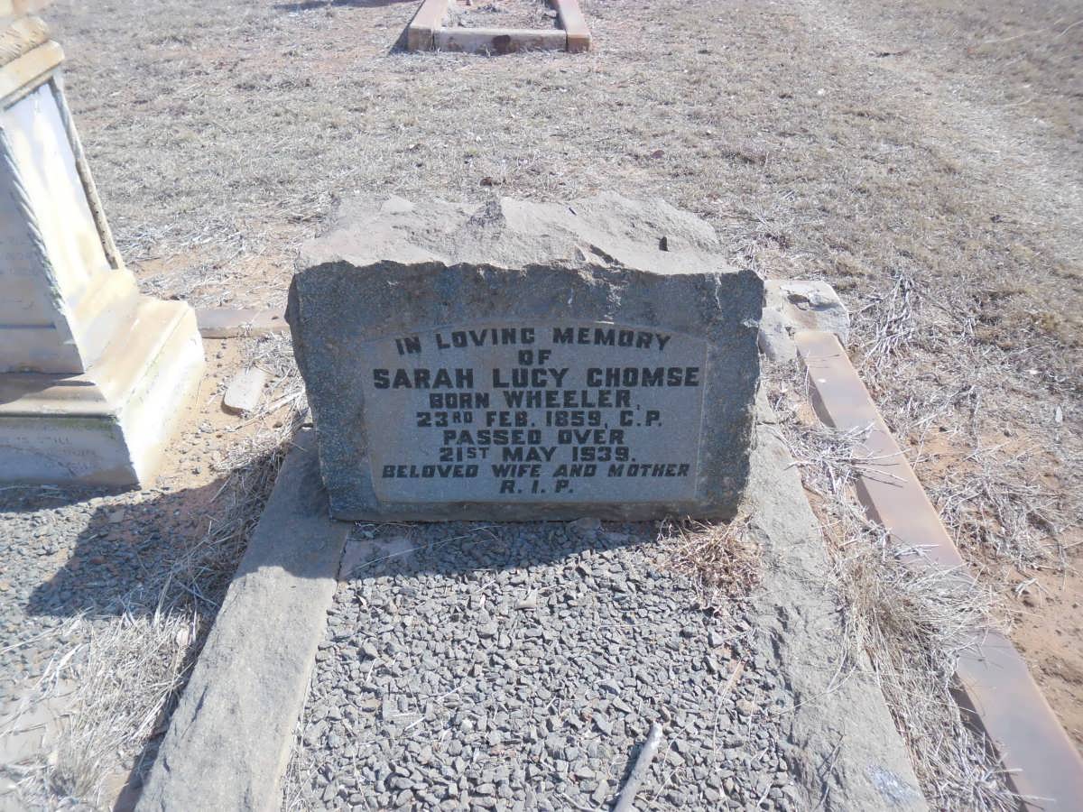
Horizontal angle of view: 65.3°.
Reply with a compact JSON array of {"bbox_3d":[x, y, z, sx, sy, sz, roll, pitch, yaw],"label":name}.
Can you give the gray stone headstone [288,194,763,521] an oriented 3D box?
[{"bbox_3d":[-0.012,-0.100,1.736,0.840,0.558,0.383,0,33,1],"label":"gray stone headstone"}]

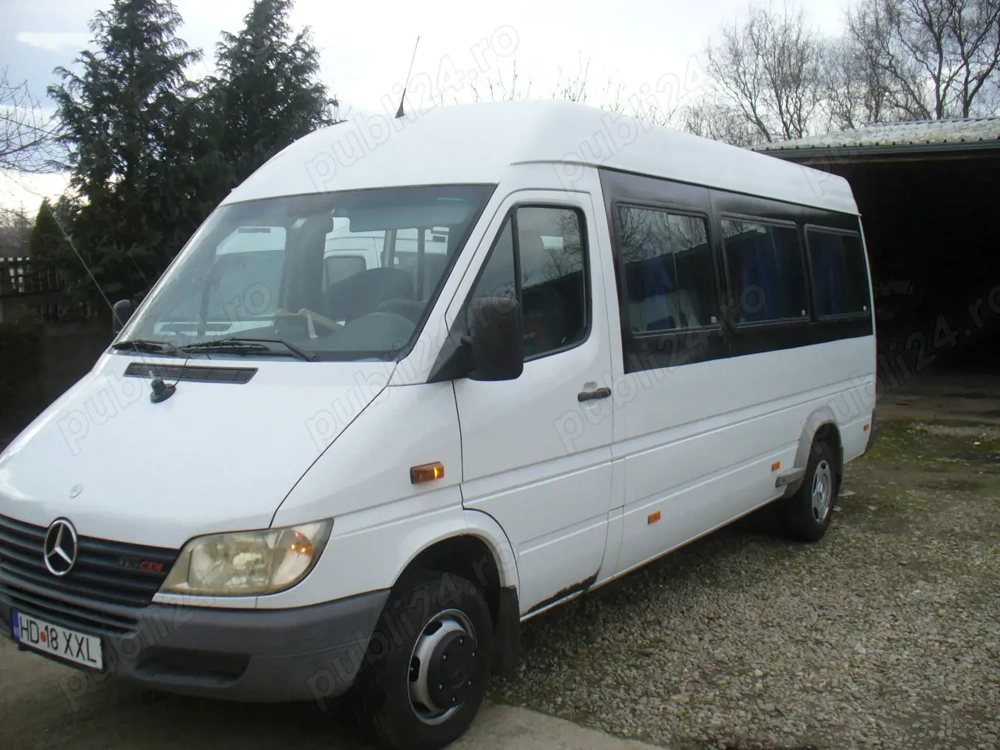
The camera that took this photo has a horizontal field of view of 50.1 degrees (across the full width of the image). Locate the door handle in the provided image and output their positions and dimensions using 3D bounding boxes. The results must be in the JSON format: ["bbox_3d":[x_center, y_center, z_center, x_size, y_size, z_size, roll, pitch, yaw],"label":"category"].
[{"bbox_3d":[0.413,0.082,4.667,0.050,0.048,0.240,3,6,35],"label":"door handle"}]

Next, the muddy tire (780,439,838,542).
[{"bbox_3d":[2.091,0.784,7.246,0.195,0.675,0.675,3,6,35],"label":"muddy tire"}]

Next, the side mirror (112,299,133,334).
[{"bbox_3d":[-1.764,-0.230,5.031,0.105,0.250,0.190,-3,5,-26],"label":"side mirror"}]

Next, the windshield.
[{"bbox_3d":[-0.882,-0.473,4.473,1.670,0.930,0.140,3,-37,35],"label":"windshield"}]

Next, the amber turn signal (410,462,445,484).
[{"bbox_3d":[-0.247,0.339,3.708,0.031,0.058,0.155,3,6,35],"label":"amber turn signal"}]

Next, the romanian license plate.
[{"bbox_3d":[-1.518,0.902,3.652,0.520,0.113,0.020,3,6,35],"label":"romanian license plate"}]

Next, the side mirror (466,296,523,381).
[{"bbox_3d":[-0.029,-0.126,3.886,0.190,0.312,0.125,3,6,35],"label":"side mirror"}]

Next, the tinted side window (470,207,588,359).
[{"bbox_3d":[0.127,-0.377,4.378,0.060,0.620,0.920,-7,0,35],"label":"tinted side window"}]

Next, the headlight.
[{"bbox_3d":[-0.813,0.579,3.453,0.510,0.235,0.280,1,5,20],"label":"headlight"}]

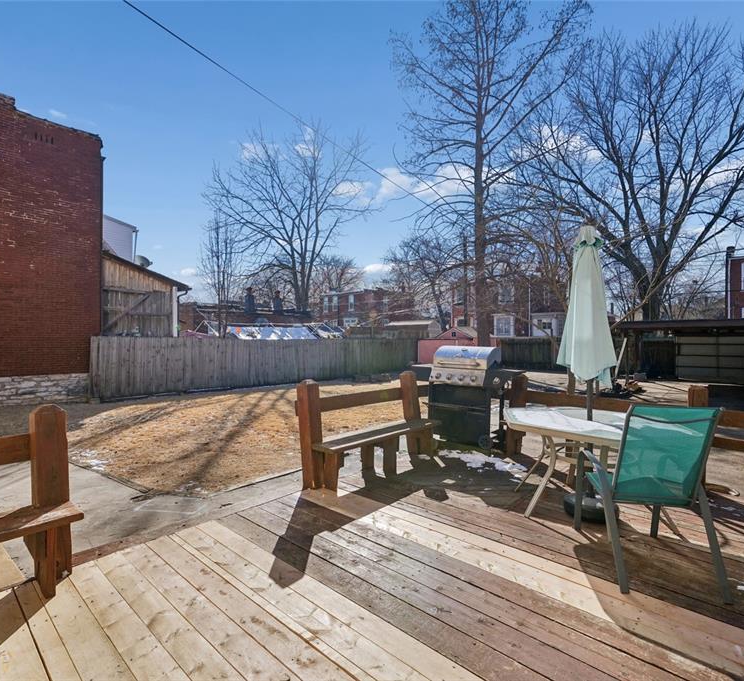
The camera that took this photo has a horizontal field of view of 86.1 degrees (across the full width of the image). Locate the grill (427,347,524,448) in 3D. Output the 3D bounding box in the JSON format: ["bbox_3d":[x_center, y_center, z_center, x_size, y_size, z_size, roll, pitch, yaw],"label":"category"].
[{"bbox_3d":[1.200,0.695,5.194,1.360,1.210,0.600,0,1,41],"label":"grill"}]

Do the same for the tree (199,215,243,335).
[{"bbox_3d":[-7.230,-2.269,18.985,2.150,7.300,2.100,0,0,0],"label":"tree"}]

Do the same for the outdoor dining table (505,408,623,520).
[{"bbox_3d":[1.673,0.964,3.101,1.260,0.700,1.140,0,1,41],"label":"outdoor dining table"}]

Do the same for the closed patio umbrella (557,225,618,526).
[{"bbox_3d":[1.695,0.197,3.085,0.470,2.235,0.470,0,1,41],"label":"closed patio umbrella"}]

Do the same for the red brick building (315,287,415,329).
[{"bbox_3d":[0.200,-2.304,51.987,10.000,7.400,9.500,0,1,41],"label":"red brick building"}]

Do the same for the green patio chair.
[{"bbox_3d":[1.611,0.834,2.385,0.540,0.970,0.710,0,0,10],"label":"green patio chair"}]

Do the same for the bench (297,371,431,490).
[{"bbox_3d":[0.052,0.833,4.043,0.500,0.950,1.680,0,1,41],"label":"bench"}]

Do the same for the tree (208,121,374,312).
[{"bbox_3d":[-8.100,-10.372,39.931,16.700,23.400,16.000,0,0,0],"label":"tree"}]

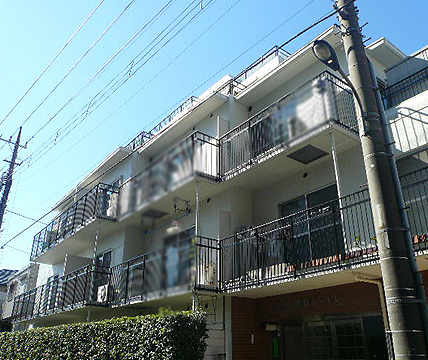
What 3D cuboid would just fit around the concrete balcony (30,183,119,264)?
[{"bbox_3d":[-5.773,1.958,15.385,0.690,1.180,7.750,17,-29,-34],"label":"concrete balcony"}]

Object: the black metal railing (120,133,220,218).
[{"bbox_3d":[-1.492,0.122,11.279,0.760,1.180,4.530,17,-29,-34],"label":"black metal railing"}]

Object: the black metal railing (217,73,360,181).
[{"bbox_3d":[1.553,-0.964,8.852,1.000,1.180,3.400,17,-29,-34],"label":"black metal railing"}]

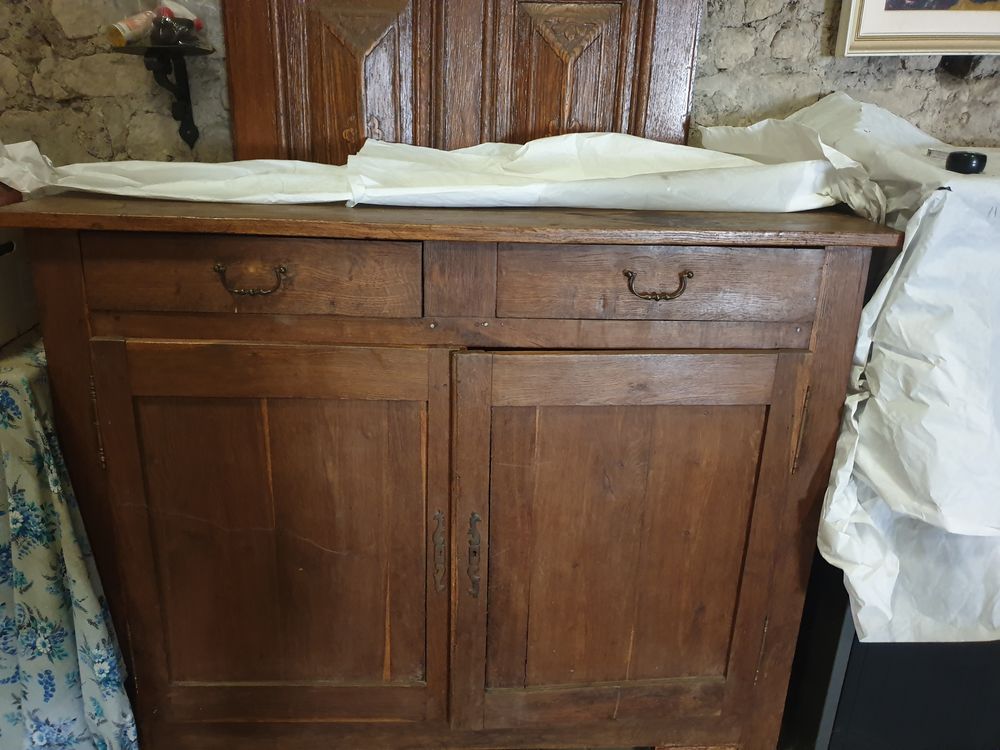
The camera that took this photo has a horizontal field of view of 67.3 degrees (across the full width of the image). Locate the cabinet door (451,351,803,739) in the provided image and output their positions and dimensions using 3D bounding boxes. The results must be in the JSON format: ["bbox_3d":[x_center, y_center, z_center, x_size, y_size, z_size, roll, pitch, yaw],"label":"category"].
[{"bbox_3d":[0.198,0.304,1.295,0.561,0.714,0.025,0,17,-4],"label":"cabinet door"}]

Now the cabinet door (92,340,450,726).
[{"bbox_3d":[-0.364,0.291,1.283,0.554,0.713,0.025,1,17,-2],"label":"cabinet door"}]

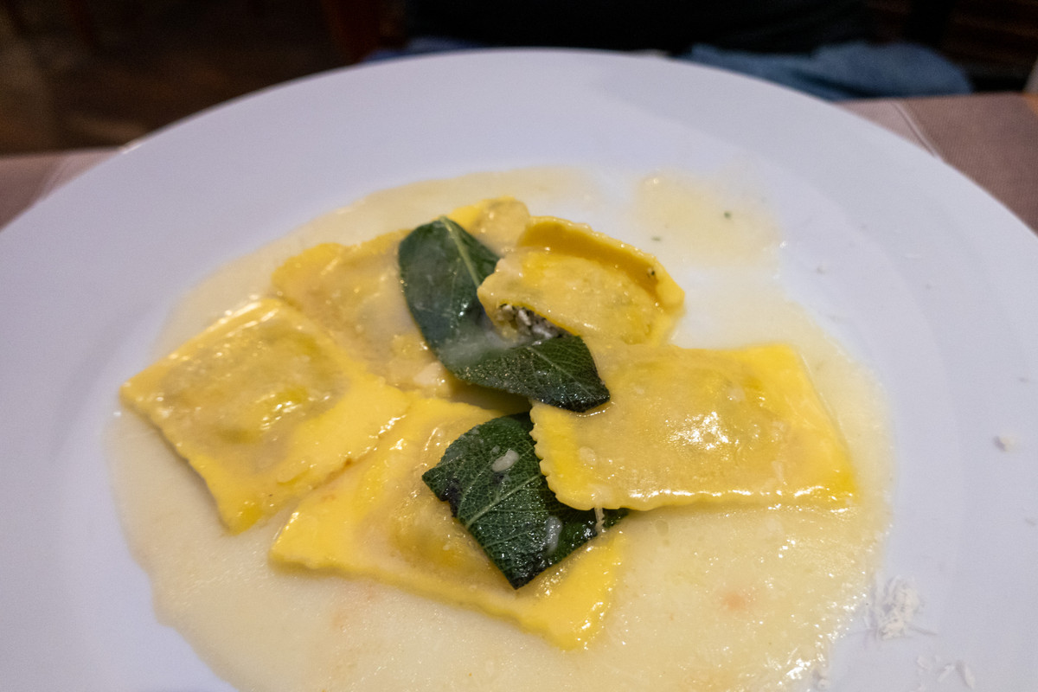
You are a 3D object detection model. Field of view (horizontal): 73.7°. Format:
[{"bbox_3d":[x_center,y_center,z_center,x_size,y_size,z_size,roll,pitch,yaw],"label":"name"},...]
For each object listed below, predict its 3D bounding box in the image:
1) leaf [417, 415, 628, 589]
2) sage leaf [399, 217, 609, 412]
[{"bbox_3d":[0.005,0.024,0.135,0.038,0.010,0.030,-30,51,-25],"label":"leaf"},{"bbox_3d":[-0.009,-0.009,0.167,0.031,0.012,0.082,-25,49,-21],"label":"sage leaf"}]

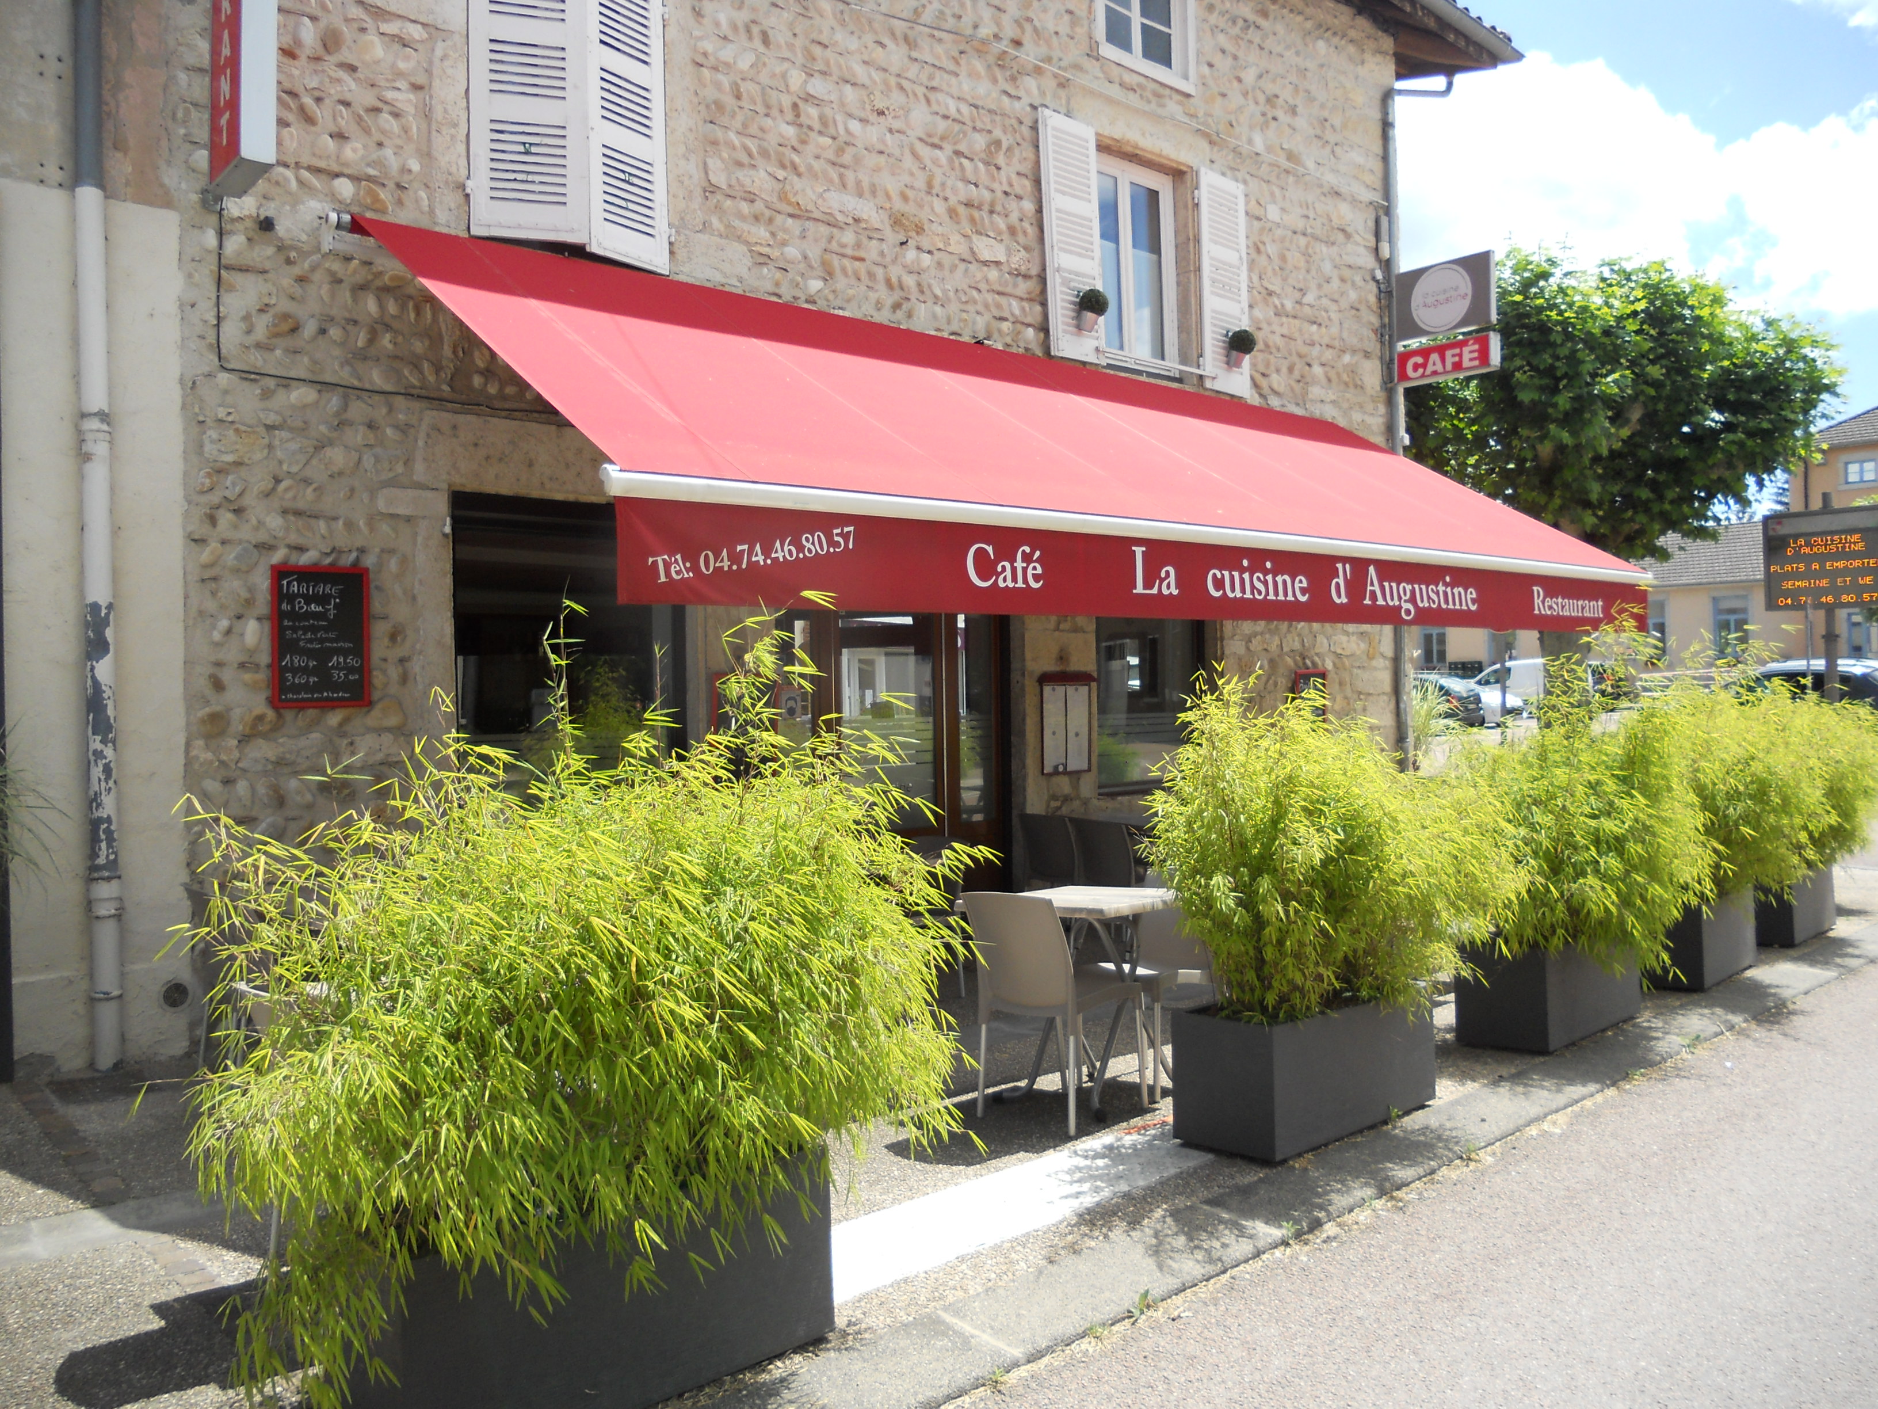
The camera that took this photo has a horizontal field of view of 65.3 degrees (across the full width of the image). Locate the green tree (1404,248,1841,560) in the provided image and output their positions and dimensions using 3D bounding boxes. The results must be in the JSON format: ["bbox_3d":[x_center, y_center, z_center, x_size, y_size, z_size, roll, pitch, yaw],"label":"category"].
[{"bbox_3d":[6.947,-1.649,15.200,4.600,5.900,4.600,-1,0,-43],"label":"green tree"}]

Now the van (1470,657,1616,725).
[{"bbox_3d":[17.311,-0.358,42.000,4.200,1.840,1.800,-1,0,25],"label":"van"}]

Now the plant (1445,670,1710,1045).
[{"bbox_3d":[2.759,0.625,6.527,1.400,1.620,0.950,-1,0,-43],"label":"plant"}]

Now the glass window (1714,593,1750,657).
[{"bbox_3d":[24.361,-2.389,45.000,1.200,2.000,0.150,-1,0,37],"label":"glass window"}]

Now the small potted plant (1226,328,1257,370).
[{"bbox_3d":[2.430,-2.848,11.750,0.220,0.320,0.220,-1,0,0],"label":"small potted plant"}]

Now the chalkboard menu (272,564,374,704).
[{"bbox_3d":[-2.901,-0.317,6.914,0.465,0.660,0.030,-1,0,-43],"label":"chalkboard menu"}]

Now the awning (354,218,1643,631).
[{"bbox_3d":[1.167,-1.448,8.951,8.500,2.060,2.780,-1,0,-42],"label":"awning"}]

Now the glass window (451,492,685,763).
[{"bbox_3d":[-1.999,-0.210,7.958,1.380,1.760,0.120,-1,0,-43],"label":"glass window"}]

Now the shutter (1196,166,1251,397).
[{"bbox_3d":[2.329,-3.424,11.860,0.590,1.740,0.060,-1,0,-42],"label":"shutter"}]

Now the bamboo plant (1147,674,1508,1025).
[{"bbox_3d":[1.386,0.472,5.291,1.300,1.180,0.720,-1,0,-42],"label":"bamboo plant"}]

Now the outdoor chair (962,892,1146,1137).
[{"bbox_3d":[0.433,1.072,5.321,0.460,0.820,0.560,-1,0,41],"label":"outdoor chair"}]

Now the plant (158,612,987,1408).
[{"bbox_3d":[-0.743,0.615,3.302,1.550,1.580,1.050,-1,0,-43],"label":"plant"}]

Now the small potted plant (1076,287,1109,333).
[{"bbox_3d":[1.101,-2.852,10.565,0.220,0.320,0.220,-1,0,0],"label":"small potted plant"}]

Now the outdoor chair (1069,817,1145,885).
[{"bbox_3d":[1.093,1.048,8.014,0.560,0.840,0.490,-1,0,-33],"label":"outdoor chair"}]

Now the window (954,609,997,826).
[{"bbox_3d":[0.259,0.006,10.286,0.400,1.620,0.060,-1,0,-42],"label":"window"}]

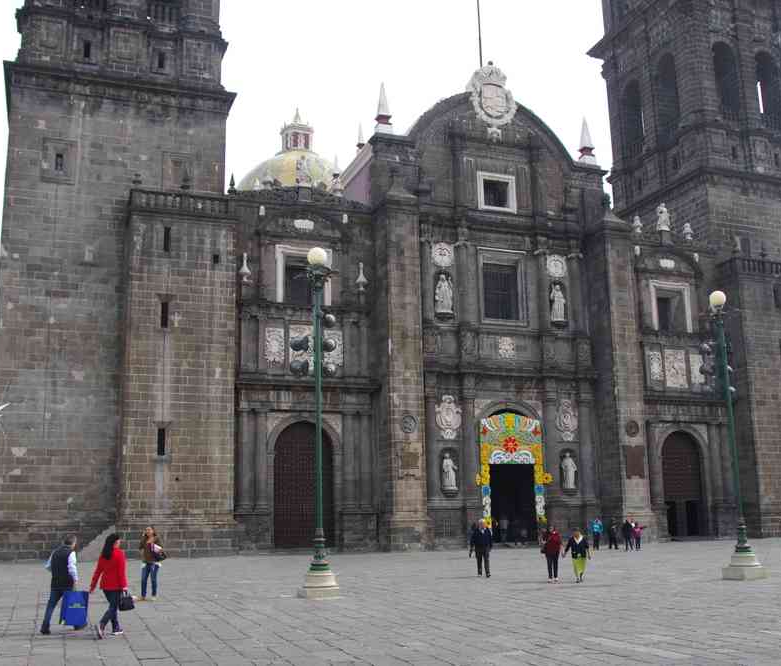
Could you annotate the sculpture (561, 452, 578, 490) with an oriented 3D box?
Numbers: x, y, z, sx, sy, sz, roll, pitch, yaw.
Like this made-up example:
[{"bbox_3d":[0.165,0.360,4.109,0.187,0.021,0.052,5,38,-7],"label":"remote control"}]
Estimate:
[{"bbox_3d":[11.827,9.404,63.708,1.324,2.981,0.800,4,-12,-23],"label":"sculpture"}]

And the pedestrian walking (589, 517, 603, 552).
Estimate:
[{"bbox_3d":[11.078,10.849,50.959,0.580,1.680,0.400,-3,-12,12],"label":"pedestrian walking"}]

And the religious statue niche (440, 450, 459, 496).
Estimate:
[{"bbox_3d":[3.335,7.943,53.354,1.056,2.556,0.800,3,-13,-22],"label":"religious statue niche"}]

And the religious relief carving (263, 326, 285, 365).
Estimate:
[{"bbox_3d":[-7.471,0.940,61.052,1.179,2.400,0.250,3,-12,-20],"label":"religious relief carving"}]

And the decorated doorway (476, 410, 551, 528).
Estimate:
[{"bbox_3d":[7.161,7.867,54.502,4.488,6.400,0.500,3,-13,-22],"label":"decorated doorway"}]

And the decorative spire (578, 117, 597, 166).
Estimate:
[{"bbox_3d":[15.370,-14.980,73.596,1.000,3.478,1.000,3,-12,-20],"label":"decorative spire"}]

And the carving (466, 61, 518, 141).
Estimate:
[{"bbox_3d":[7.546,-17.288,70.351,3.689,5.639,0.500,3,-12,-20],"label":"carving"}]

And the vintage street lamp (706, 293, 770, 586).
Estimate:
[{"bbox_3d":[10.037,2.849,27.794,1.100,8.500,1.000,3,-12,-20],"label":"vintage street lamp"}]

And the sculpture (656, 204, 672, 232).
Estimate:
[{"bbox_3d":[18.123,-7.667,62.632,0.791,1.907,0.600,3,-13,-22],"label":"sculpture"}]

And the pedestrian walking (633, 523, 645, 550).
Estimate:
[{"bbox_3d":[13.393,11.001,51.000,0.550,1.480,0.400,1,-12,-9],"label":"pedestrian walking"}]

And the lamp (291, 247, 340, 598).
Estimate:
[{"bbox_3d":[-1.754,2.033,23.134,1.100,8.600,1.000,3,-12,-20],"label":"lamp"}]

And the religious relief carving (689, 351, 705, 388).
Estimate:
[{"bbox_3d":[23.607,2.766,72.453,1.034,2.407,0.250,3,-12,-20],"label":"religious relief carving"}]

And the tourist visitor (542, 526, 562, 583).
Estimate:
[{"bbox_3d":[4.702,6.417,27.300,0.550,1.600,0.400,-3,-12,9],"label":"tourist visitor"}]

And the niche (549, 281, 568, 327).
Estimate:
[{"bbox_3d":[10.430,-1.795,58.404,1.053,2.746,0.800,3,-13,-22],"label":"niche"}]

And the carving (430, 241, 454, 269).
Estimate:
[{"bbox_3d":[3.696,-5.474,66.413,1.512,1.600,0.250,3,-12,-20],"label":"carving"}]

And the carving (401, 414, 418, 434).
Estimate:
[{"bbox_3d":[1.156,5.496,56.650,0.906,1.159,0.200,4,-12,-23],"label":"carving"}]

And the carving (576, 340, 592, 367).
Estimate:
[{"bbox_3d":[11.868,1.260,57.939,0.870,1.545,0.200,3,-13,-22],"label":"carving"}]

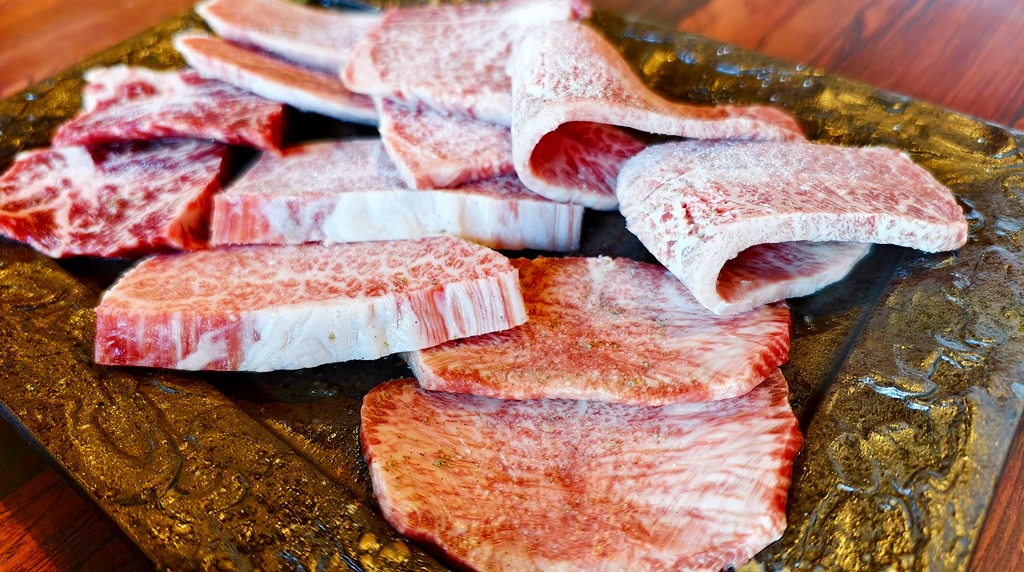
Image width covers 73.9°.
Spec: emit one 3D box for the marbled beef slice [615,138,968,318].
[{"bbox_3d":[0.074,-0.018,0.181,0.093,0.035,0.032,-7,48,-13],"label":"marbled beef slice"}]

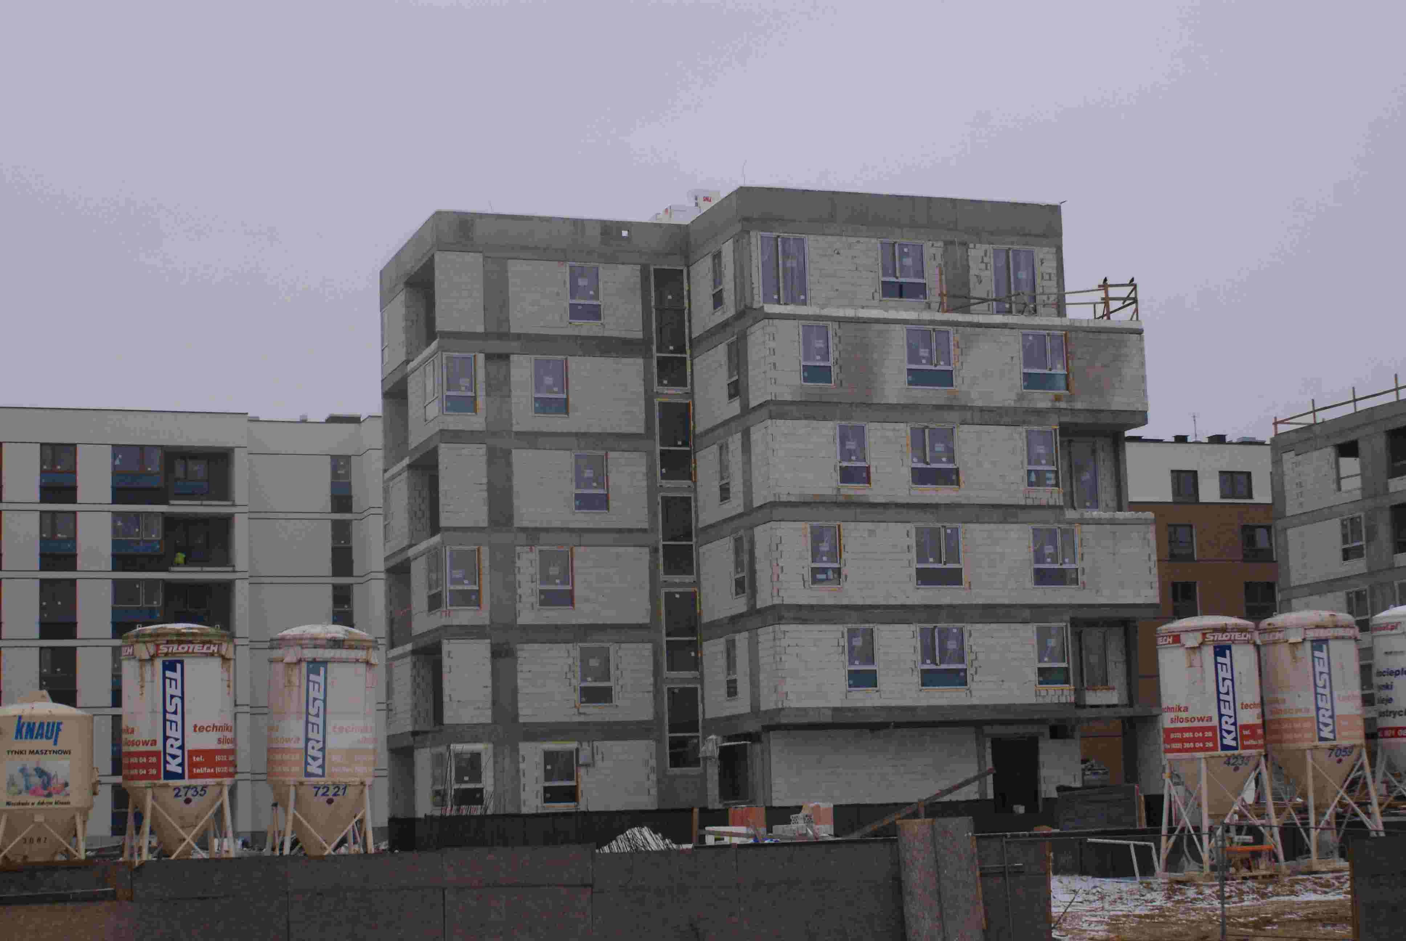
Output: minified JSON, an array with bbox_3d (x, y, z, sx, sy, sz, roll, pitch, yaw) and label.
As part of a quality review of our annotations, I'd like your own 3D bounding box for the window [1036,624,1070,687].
[{"bbox_3d":[10.519,5.551,70.426,1.023,1.859,0.130,1,-9,-19],"label":"window"}]

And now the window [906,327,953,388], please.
[{"bbox_3d":[6.643,-3.318,68.863,1.419,1.793,0.120,1,-9,-18],"label":"window"}]

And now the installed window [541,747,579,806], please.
[{"bbox_3d":[-4.163,8.909,68.130,1.000,1.680,0.100,1,-9,-20],"label":"installed window"}]

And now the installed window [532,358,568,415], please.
[{"bbox_3d":[-4.655,-2.544,71.523,1.100,1.739,0.120,1,-9,-18],"label":"installed window"}]

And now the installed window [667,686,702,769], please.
[{"bbox_3d":[-0.584,7.793,71.218,1.040,2.503,0.120,1,-9,-18],"label":"installed window"}]

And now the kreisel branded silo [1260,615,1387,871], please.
[{"bbox_3d":[15.681,6.803,60.101,2.500,6.400,2.500,0,-8,-14],"label":"kreisel branded silo"}]

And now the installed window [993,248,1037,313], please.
[{"bbox_3d":[9.352,-5.693,70.328,1.380,2.020,0.100,1,-9,-20],"label":"installed window"}]

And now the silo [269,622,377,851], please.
[{"bbox_3d":[-8.652,6.576,53.144,2.450,6.150,2.450,0,-9,-14],"label":"silo"}]

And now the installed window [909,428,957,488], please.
[{"bbox_3d":[6.605,-0.390,67.007,1.430,1.730,0.100,1,-9,-20],"label":"installed window"}]

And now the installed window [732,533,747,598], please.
[{"bbox_3d":[1.077,2.791,68.796,0.120,1.782,1.085,1,-9,-19],"label":"installed window"}]

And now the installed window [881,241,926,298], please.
[{"bbox_3d":[6.166,-6.160,72.148,1.466,1.738,0.130,1,-9,-19],"label":"installed window"}]

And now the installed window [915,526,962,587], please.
[{"bbox_3d":[6.690,2.432,66.605,1.420,1.740,0.100,1,-9,-20],"label":"installed window"}]

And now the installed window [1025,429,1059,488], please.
[{"bbox_3d":[9.863,-0.350,68.168,0.990,1.720,0.100,1,-9,-20],"label":"installed window"}]

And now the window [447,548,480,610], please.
[{"bbox_3d":[-7.120,3.199,69.760,1.016,1.833,0.120,1,-9,-18],"label":"window"}]

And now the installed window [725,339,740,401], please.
[{"bbox_3d":[0.846,-2.920,68.281,0.100,1.700,0.920,1,-9,-20],"label":"installed window"}]

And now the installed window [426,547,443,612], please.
[{"bbox_3d":[-7.893,3.209,69.059,0.100,1.760,1.580,1,-9,-20],"label":"installed window"}]

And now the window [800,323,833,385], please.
[{"bbox_3d":[3.283,-3.360,67.737,0.957,1.779,0.120,1,-9,-18],"label":"window"}]

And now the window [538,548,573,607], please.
[{"bbox_3d":[-4.546,3.310,72.181,1.100,1.814,0.130,1,-9,-19],"label":"window"}]

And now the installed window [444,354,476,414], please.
[{"bbox_3d":[-7.475,-2.664,72.073,1.031,1.800,0.130,1,-9,-19],"label":"installed window"}]

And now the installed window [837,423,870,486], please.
[{"bbox_3d":[4.440,-0.469,69.221,1.011,1.831,0.130,1,-9,-19],"label":"installed window"}]

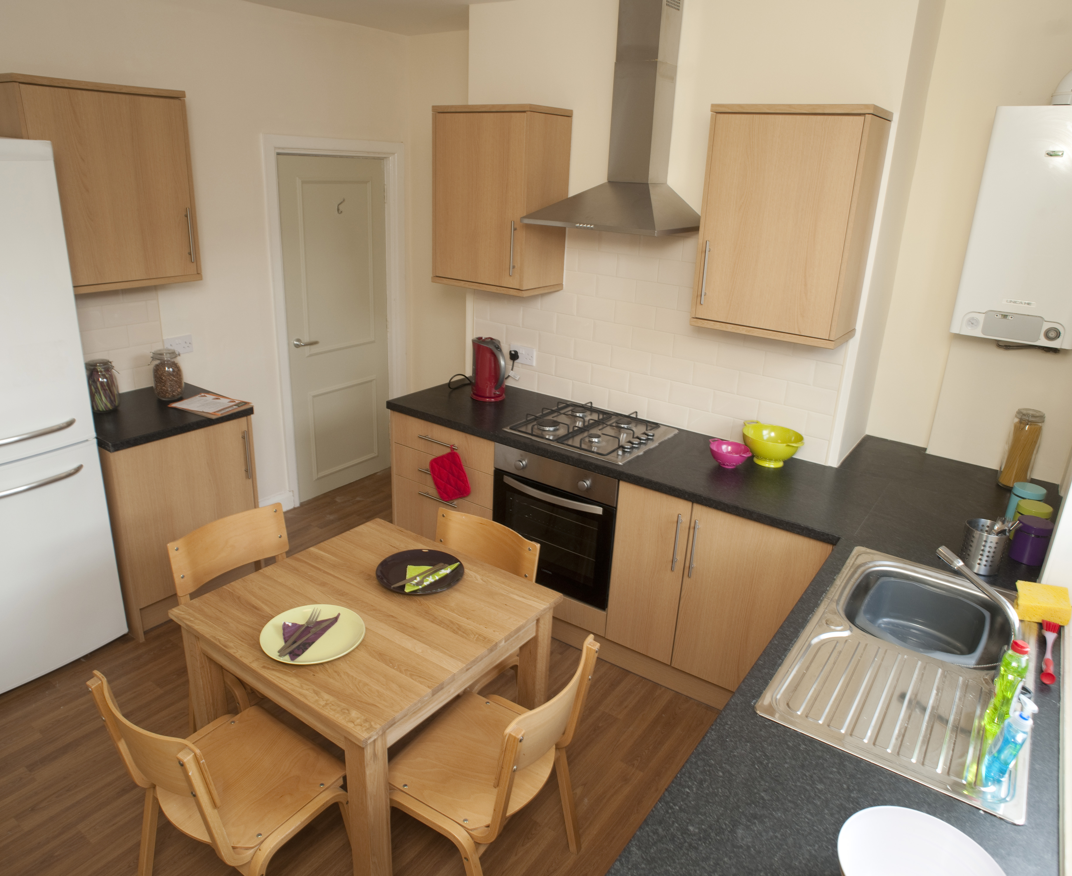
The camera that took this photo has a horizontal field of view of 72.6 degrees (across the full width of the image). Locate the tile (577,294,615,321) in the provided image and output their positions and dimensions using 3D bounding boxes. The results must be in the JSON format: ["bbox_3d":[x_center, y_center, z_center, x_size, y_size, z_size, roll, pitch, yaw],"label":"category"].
[{"bbox_3d":[0.267,-0.586,3.332,0.200,0.100,0.010,16,24,32],"label":"tile"}]

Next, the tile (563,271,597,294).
[{"bbox_3d":[0.189,-0.705,3.350,0.200,0.100,0.010,16,24,32],"label":"tile"}]

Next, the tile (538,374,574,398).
[{"bbox_3d":[0.088,-0.251,3.555,0.198,0.100,0.010,16,25,32],"label":"tile"}]

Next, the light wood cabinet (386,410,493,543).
[{"bbox_3d":[-0.275,0.259,3.626,0.622,0.830,0.595,16,24,32],"label":"light wood cabinet"}]

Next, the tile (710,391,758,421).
[{"bbox_3d":[0.823,-0.133,3.035,0.198,0.099,0.009,16,25,32],"label":"tile"}]

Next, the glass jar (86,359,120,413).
[{"bbox_3d":[-1.854,-0.225,3.120,0.122,0.212,0.122,2,21,-1],"label":"glass jar"}]

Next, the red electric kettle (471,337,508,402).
[{"bbox_3d":[-0.223,-0.319,3.469,0.195,0.262,0.160,15,25,30],"label":"red electric kettle"}]

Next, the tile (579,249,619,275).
[{"bbox_3d":[0.277,-0.784,3.269,0.200,0.100,0.008,16,25,32],"label":"tile"}]

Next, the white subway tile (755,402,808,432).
[{"bbox_3d":[0.996,-0.085,2.953,0.200,0.100,0.010,16,25,32],"label":"white subway tile"}]

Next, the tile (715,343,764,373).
[{"bbox_3d":[0.843,-0.328,3.007,0.200,0.100,0.008,16,25,32],"label":"tile"}]

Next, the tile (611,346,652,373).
[{"bbox_3d":[0.424,-0.347,3.294,0.200,0.100,0.010,16,24,32],"label":"tile"}]

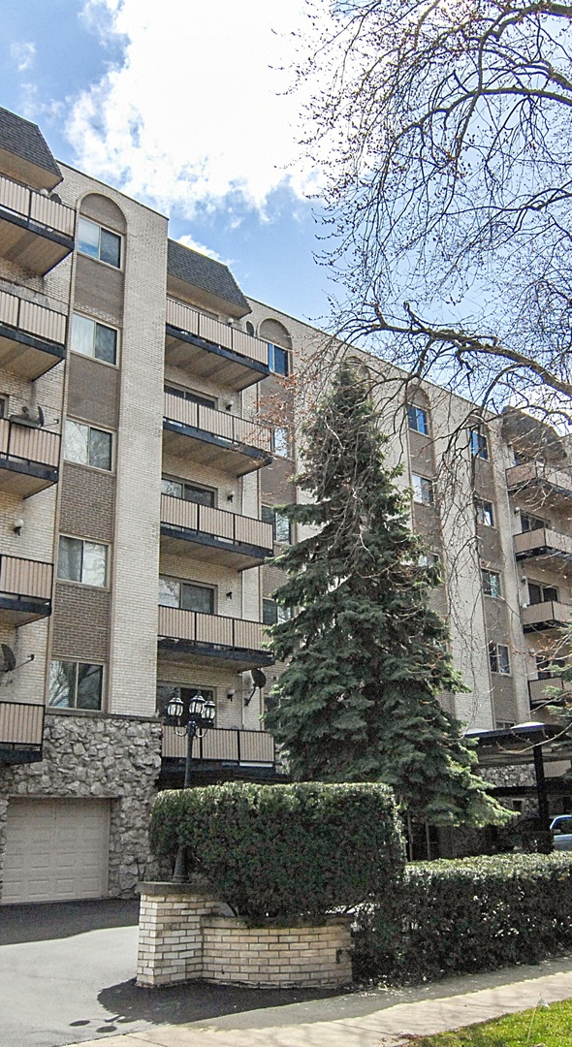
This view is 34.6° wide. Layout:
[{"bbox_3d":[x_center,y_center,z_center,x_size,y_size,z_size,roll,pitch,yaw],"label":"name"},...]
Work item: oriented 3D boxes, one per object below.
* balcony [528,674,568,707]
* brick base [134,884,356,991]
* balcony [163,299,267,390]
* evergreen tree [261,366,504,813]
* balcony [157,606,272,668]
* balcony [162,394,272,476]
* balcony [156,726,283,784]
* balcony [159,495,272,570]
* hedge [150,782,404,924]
[{"bbox_3d":[11.470,6.851,36.624,3.959,1.075,1.456,15,-25,-41],"label":"balcony"},{"bbox_3d":[-0.439,4.091,9.225,2.150,0.960,1.300,-1,-19,-1],"label":"brick base"},{"bbox_3d":[-2.474,-5.251,27.310,3.933,1.075,1.456,15,-25,-41],"label":"balcony"},{"bbox_3d":[1.339,1.594,15.245,3.750,9.350,3.750,-1,-19,0],"label":"evergreen tree"},{"bbox_3d":[-2.251,3.092,24.225,4.001,1.087,1.428,15,-25,-41],"label":"balcony"},{"bbox_3d":[-2.392,-2.446,26.079,4.001,1.087,1.428,15,-25,-41],"label":"balcony"},{"bbox_3d":[-2.181,5.845,23.303,4.001,1.129,1.428,15,-25,-41],"label":"balcony"},{"bbox_3d":[-2.321,0.352,25.142,4.001,1.087,1.428,15,-25,-41],"label":"balcony"},{"bbox_3d":[-0.114,3.507,10.056,2.500,1.320,1.600,-1,-19,-1],"label":"hedge"}]

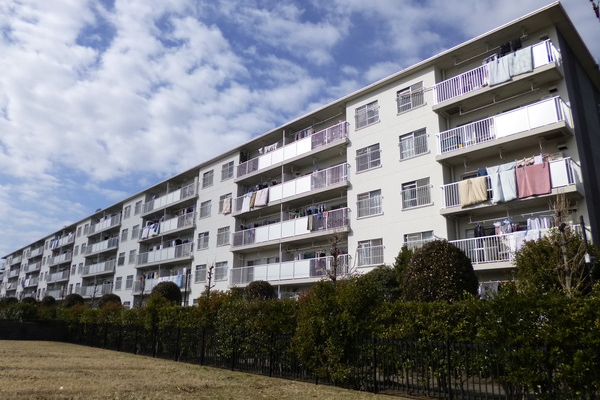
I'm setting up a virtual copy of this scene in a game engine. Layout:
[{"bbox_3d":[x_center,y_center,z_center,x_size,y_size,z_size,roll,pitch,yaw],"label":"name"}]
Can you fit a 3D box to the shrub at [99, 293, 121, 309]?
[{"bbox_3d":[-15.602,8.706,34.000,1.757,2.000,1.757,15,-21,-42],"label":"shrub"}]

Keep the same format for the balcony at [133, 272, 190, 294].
[{"bbox_3d":[-12.474,7.940,38.483,1.177,1.375,11.194,15,-21,-42],"label":"balcony"}]

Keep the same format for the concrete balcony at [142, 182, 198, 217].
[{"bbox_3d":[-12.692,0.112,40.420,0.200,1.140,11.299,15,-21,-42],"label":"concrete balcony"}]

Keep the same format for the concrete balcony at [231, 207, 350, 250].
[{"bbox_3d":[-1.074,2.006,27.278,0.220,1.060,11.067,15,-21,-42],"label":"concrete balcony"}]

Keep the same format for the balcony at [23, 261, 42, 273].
[{"bbox_3d":[-47.605,12.402,75.605,1.300,1.350,11.366,15,-21,-42],"label":"balcony"}]

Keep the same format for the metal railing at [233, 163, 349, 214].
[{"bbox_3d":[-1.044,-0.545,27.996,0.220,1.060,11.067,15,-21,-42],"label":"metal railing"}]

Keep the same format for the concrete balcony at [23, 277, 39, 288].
[{"bbox_3d":[-47.631,14.955,74.892,1.300,1.350,11.366,15,-21,-42],"label":"concrete balcony"}]

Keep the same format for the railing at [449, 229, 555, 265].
[{"bbox_3d":[8.842,2.208,17.212,1.177,1.375,5.414,15,-21,-42],"label":"railing"}]

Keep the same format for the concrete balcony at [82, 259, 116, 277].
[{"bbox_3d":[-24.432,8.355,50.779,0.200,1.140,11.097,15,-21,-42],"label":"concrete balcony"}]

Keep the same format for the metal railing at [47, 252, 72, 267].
[{"bbox_3d":[-35.867,9.234,63.814,1.300,1.350,11.366,15,-21,-42],"label":"metal railing"}]

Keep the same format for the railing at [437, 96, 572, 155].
[{"bbox_3d":[8.973,-2.867,18.769,1.300,1.350,5.414,15,-21,-42],"label":"railing"}]

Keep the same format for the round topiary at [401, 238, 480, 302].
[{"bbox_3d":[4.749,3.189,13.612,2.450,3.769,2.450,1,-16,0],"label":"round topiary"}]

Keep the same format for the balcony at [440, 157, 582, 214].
[{"bbox_3d":[8.872,-0.343,17.929,1.177,1.375,5.414,15,-21,-42],"label":"balcony"}]

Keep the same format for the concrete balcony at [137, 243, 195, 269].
[{"bbox_3d":[-12.410,5.416,39.287,1.250,1.320,11.459,15,-21,-42],"label":"concrete balcony"}]

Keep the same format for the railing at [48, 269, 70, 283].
[{"bbox_3d":[-35.853,11.712,62.925,1.250,1.320,11.637,15,-21,-42],"label":"railing"}]

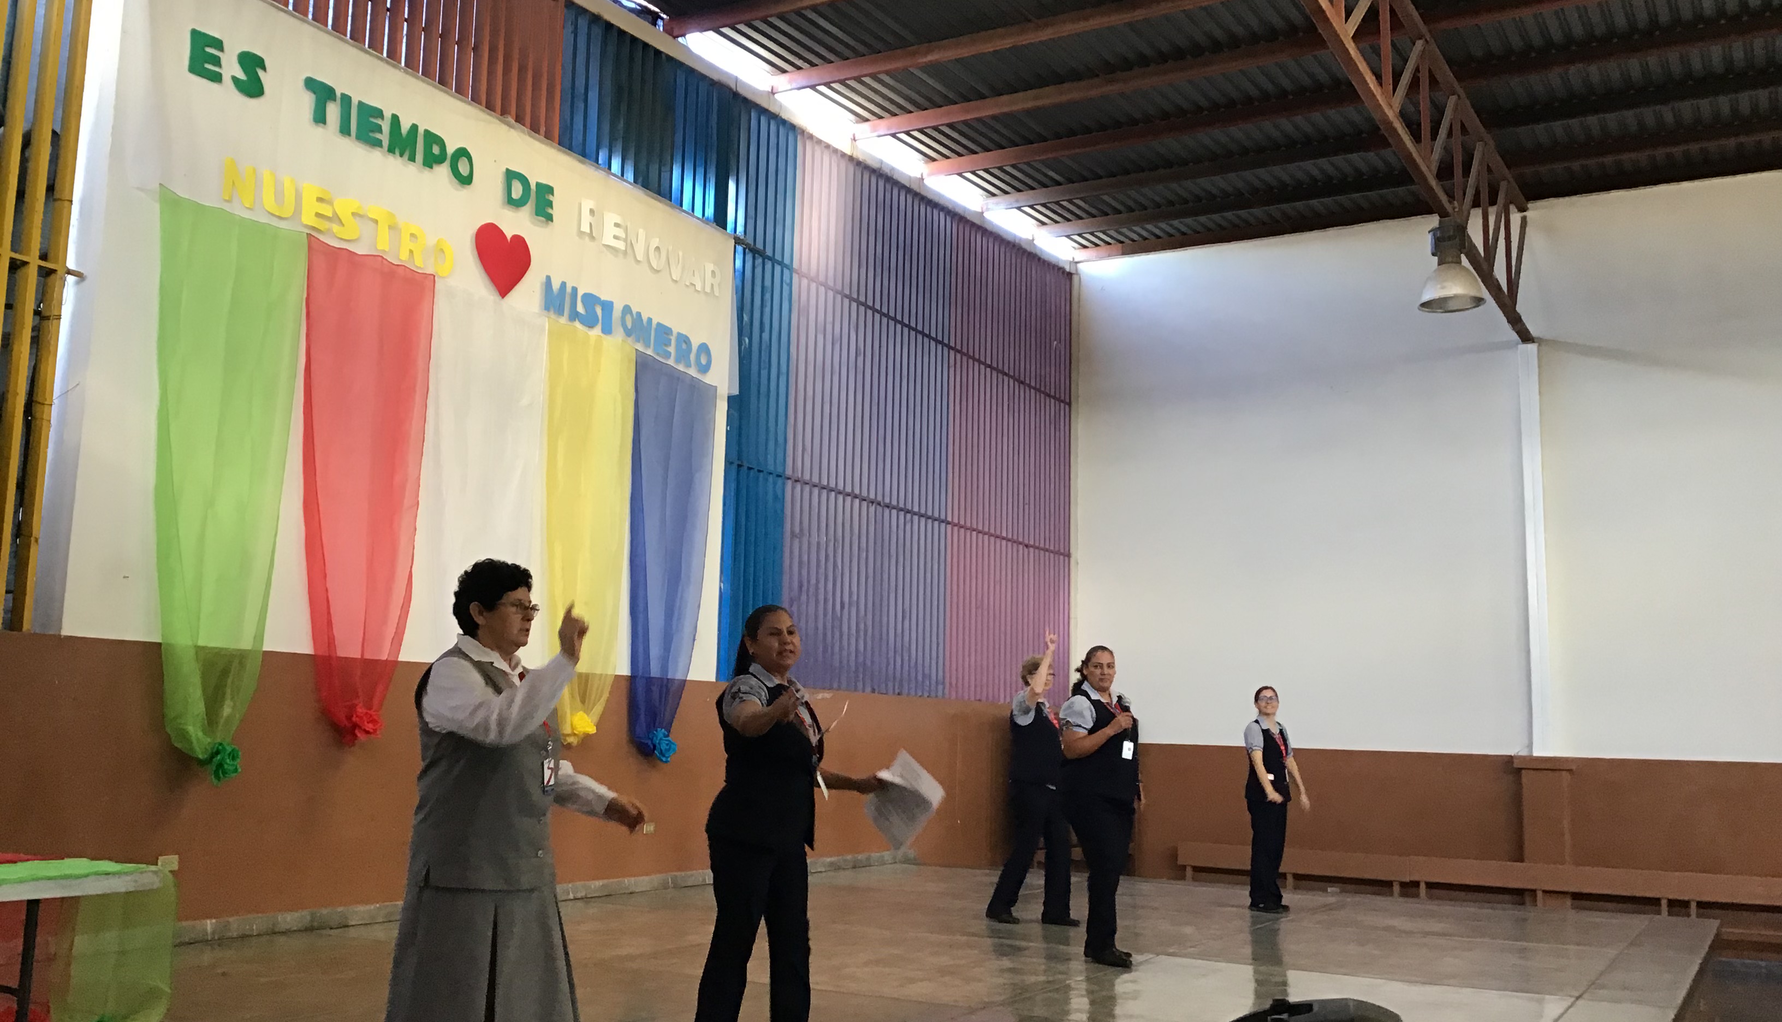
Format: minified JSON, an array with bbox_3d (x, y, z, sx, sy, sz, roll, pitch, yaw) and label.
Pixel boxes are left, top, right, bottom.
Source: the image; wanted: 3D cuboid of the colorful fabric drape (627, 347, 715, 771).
[{"bbox_3d":[-1.610,0.353,11.645,0.180,2.920,1.000,-3,-9,29],"label":"colorful fabric drape"}]

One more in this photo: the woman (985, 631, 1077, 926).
[{"bbox_3d":[0.943,1.709,10.321,0.580,1.840,0.500,-5,-10,37],"label":"woman"}]

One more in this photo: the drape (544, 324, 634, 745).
[{"bbox_3d":[-2.072,0.178,10.838,0.180,2.800,0.930,-3,-9,29],"label":"drape"}]

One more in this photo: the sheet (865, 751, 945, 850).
[{"bbox_3d":[0.047,0.929,5.130,0.210,0.260,0.090,41,-16,7],"label":"sheet"}]

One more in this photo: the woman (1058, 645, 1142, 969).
[{"bbox_3d":[1.175,1.585,8.699,0.500,1.650,0.400,8,-10,-38],"label":"woman"}]

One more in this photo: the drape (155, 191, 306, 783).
[{"bbox_3d":[-3.506,-0.110,8.309,0.180,3.000,0.950,-3,-9,29],"label":"drape"}]

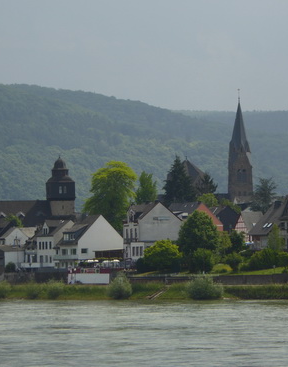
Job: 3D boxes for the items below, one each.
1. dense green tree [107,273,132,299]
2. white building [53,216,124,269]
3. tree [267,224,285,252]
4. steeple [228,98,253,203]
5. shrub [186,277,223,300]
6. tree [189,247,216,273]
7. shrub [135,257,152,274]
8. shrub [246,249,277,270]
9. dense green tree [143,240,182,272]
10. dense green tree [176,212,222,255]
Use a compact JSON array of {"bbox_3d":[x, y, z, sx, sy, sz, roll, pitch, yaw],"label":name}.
[{"bbox_3d":[-4.556,19.392,461.910,4.560,4.990,4.560,0,-2,0],"label":"dense green tree"},{"bbox_3d":[-10.724,11.681,484.355,11.000,10.500,10.200,1,-2,-30],"label":"white building"},{"bbox_3d":[22.430,9.570,412.000,3.050,5.250,3.000,0,-2,0],"label":"tree"},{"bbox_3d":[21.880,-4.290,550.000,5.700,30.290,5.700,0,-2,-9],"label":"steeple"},{"bbox_3d":[9.810,16.920,393.000,6.060,3.800,5.300,0,-2,0],"label":"shrub"},{"bbox_3d":[10.577,13.922,440.000,4.700,4.400,4.500,0,-2,0],"label":"tree"},{"bbox_3d":[0.000,15.231,452.000,3.300,3.400,3.200,0,-2,0],"label":"shrub"},{"bbox_3d":[19.860,12.750,407.000,5.100,3.760,4.300,0,-2,0],"label":"shrub"},{"bbox_3d":[3.060,12.200,408.000,6.620,5.450,5.900,0,-2,0],"label":"dense green tree"},{"bbox_3d":[10.263,10.448,450.000,7.700,10.600,7.700,0,-2,0],"label":"dense green tree"}]

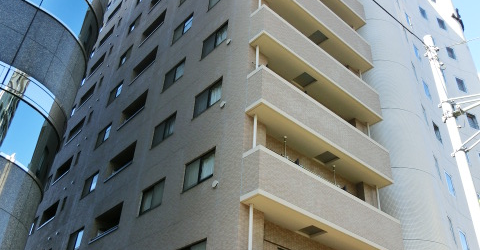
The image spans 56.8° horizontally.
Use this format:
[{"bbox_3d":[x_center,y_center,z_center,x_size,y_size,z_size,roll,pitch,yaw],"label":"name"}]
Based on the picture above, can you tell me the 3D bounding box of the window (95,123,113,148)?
[{"bbox_3d":[-7.119,0.640,23.323,0.200,1.050,1.510,29,-43,-31],"label":"window"}]

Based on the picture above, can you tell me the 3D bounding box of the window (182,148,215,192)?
[{"bbox_3d":[-1.260,1.449,14.017,0.200,1.050,1.580,29,-43,-31],"label":"window"}]

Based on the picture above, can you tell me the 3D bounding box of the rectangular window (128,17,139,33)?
[{"bbox_3d":[-6.688,-6.410,28.446,0.200,1.050,1.510,29,-43,-31],"label":"rectangular window"}]

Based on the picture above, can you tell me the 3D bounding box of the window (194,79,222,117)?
[{"bbox_3d":[-1.129,-0.916,15.568,0.150,1.030,1.530,29,-44,-30],"label":"window"}]

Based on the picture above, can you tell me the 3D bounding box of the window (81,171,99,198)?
[{"bbox_3d":[-7.160,2.880,21.277,0.150,1.005,1.497,29,-43,-31],"label":"window"}]

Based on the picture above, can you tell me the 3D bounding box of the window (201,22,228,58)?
[{"bbox_3d":[-0.955,-3.225,17.100,0.150,1.004,1.543,29,-43,-31],"label":"window"}]

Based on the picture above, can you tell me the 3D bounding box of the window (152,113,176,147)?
[{"bbox_3d":[-2.960,0.226,17.357,0.150,1.016,1.508,29,-44,-30],"label":"window"}]

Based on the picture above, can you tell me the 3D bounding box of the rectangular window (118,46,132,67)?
[{"bbox_3d":[-6.836,-4.033,26.732,0.200,1.050,1.510,29,-43,-31],"label":"rectangular window"}]

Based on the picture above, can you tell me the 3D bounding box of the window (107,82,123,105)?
[{"bbox_3d":[-6.976,-1.783,25.043,0.150,1.005,1.405,29,-44,-30],"label":"window"}]

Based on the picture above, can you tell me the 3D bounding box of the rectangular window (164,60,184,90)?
[{"bbox_3d":[-2.754,-2.090,18.832,0.150,1.004,1.543,29,-43,-31],"label":"rectangular window"}]

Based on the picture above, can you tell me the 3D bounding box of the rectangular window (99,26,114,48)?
[{"bbox_3d":[-9.958,-6.675,33.446,0.200,1.050,2.390,29,-43,-31],"label":"rectangular window"}]

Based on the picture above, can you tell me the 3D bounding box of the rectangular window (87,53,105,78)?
[{"bbox_3d":[-10.161,-4.134,31.701,0.200,1.050,2.390,29,-43,-31],"label":"rectangular window"}]

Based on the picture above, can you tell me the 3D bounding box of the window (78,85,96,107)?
[{"bbox_3d":[-10.177,-1.870,29.622,0.150,1.036,2.374,29,-43,-31],"label":"window"}]

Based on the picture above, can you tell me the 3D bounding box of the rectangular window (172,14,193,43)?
[{"bbox_3d":[-2.674,-4.459,20.831,0.150,1.016,1.508,29,-44,-30],"label":"rectangular window"}]

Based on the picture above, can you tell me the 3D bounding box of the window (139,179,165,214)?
[{"bbox_3d":[-3.042,2.540,15.471,0.150,1.004,1.543,29,-43,-31],"label":"window"}]

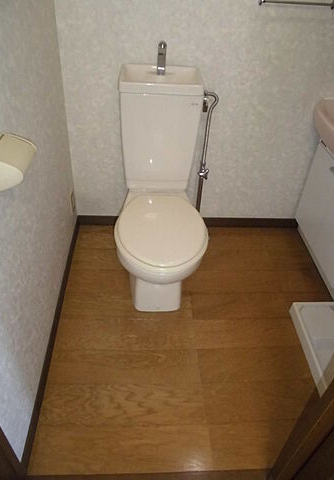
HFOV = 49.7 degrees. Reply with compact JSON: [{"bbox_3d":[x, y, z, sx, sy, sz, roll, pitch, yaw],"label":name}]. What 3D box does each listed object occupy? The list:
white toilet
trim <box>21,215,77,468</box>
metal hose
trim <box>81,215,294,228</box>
[{"bbox_3d":[-0.028,-0.168,1.540,0.385,0.870,0.735,1,40,-5],"label":"white toilet"},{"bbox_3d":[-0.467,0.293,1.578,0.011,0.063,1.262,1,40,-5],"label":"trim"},{"bbox_3d":[0.175,-0.331,1.800,0.085,0.770,0.065,1,40,-5],"label":"metal hose"},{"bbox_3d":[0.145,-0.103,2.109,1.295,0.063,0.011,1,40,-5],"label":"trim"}]

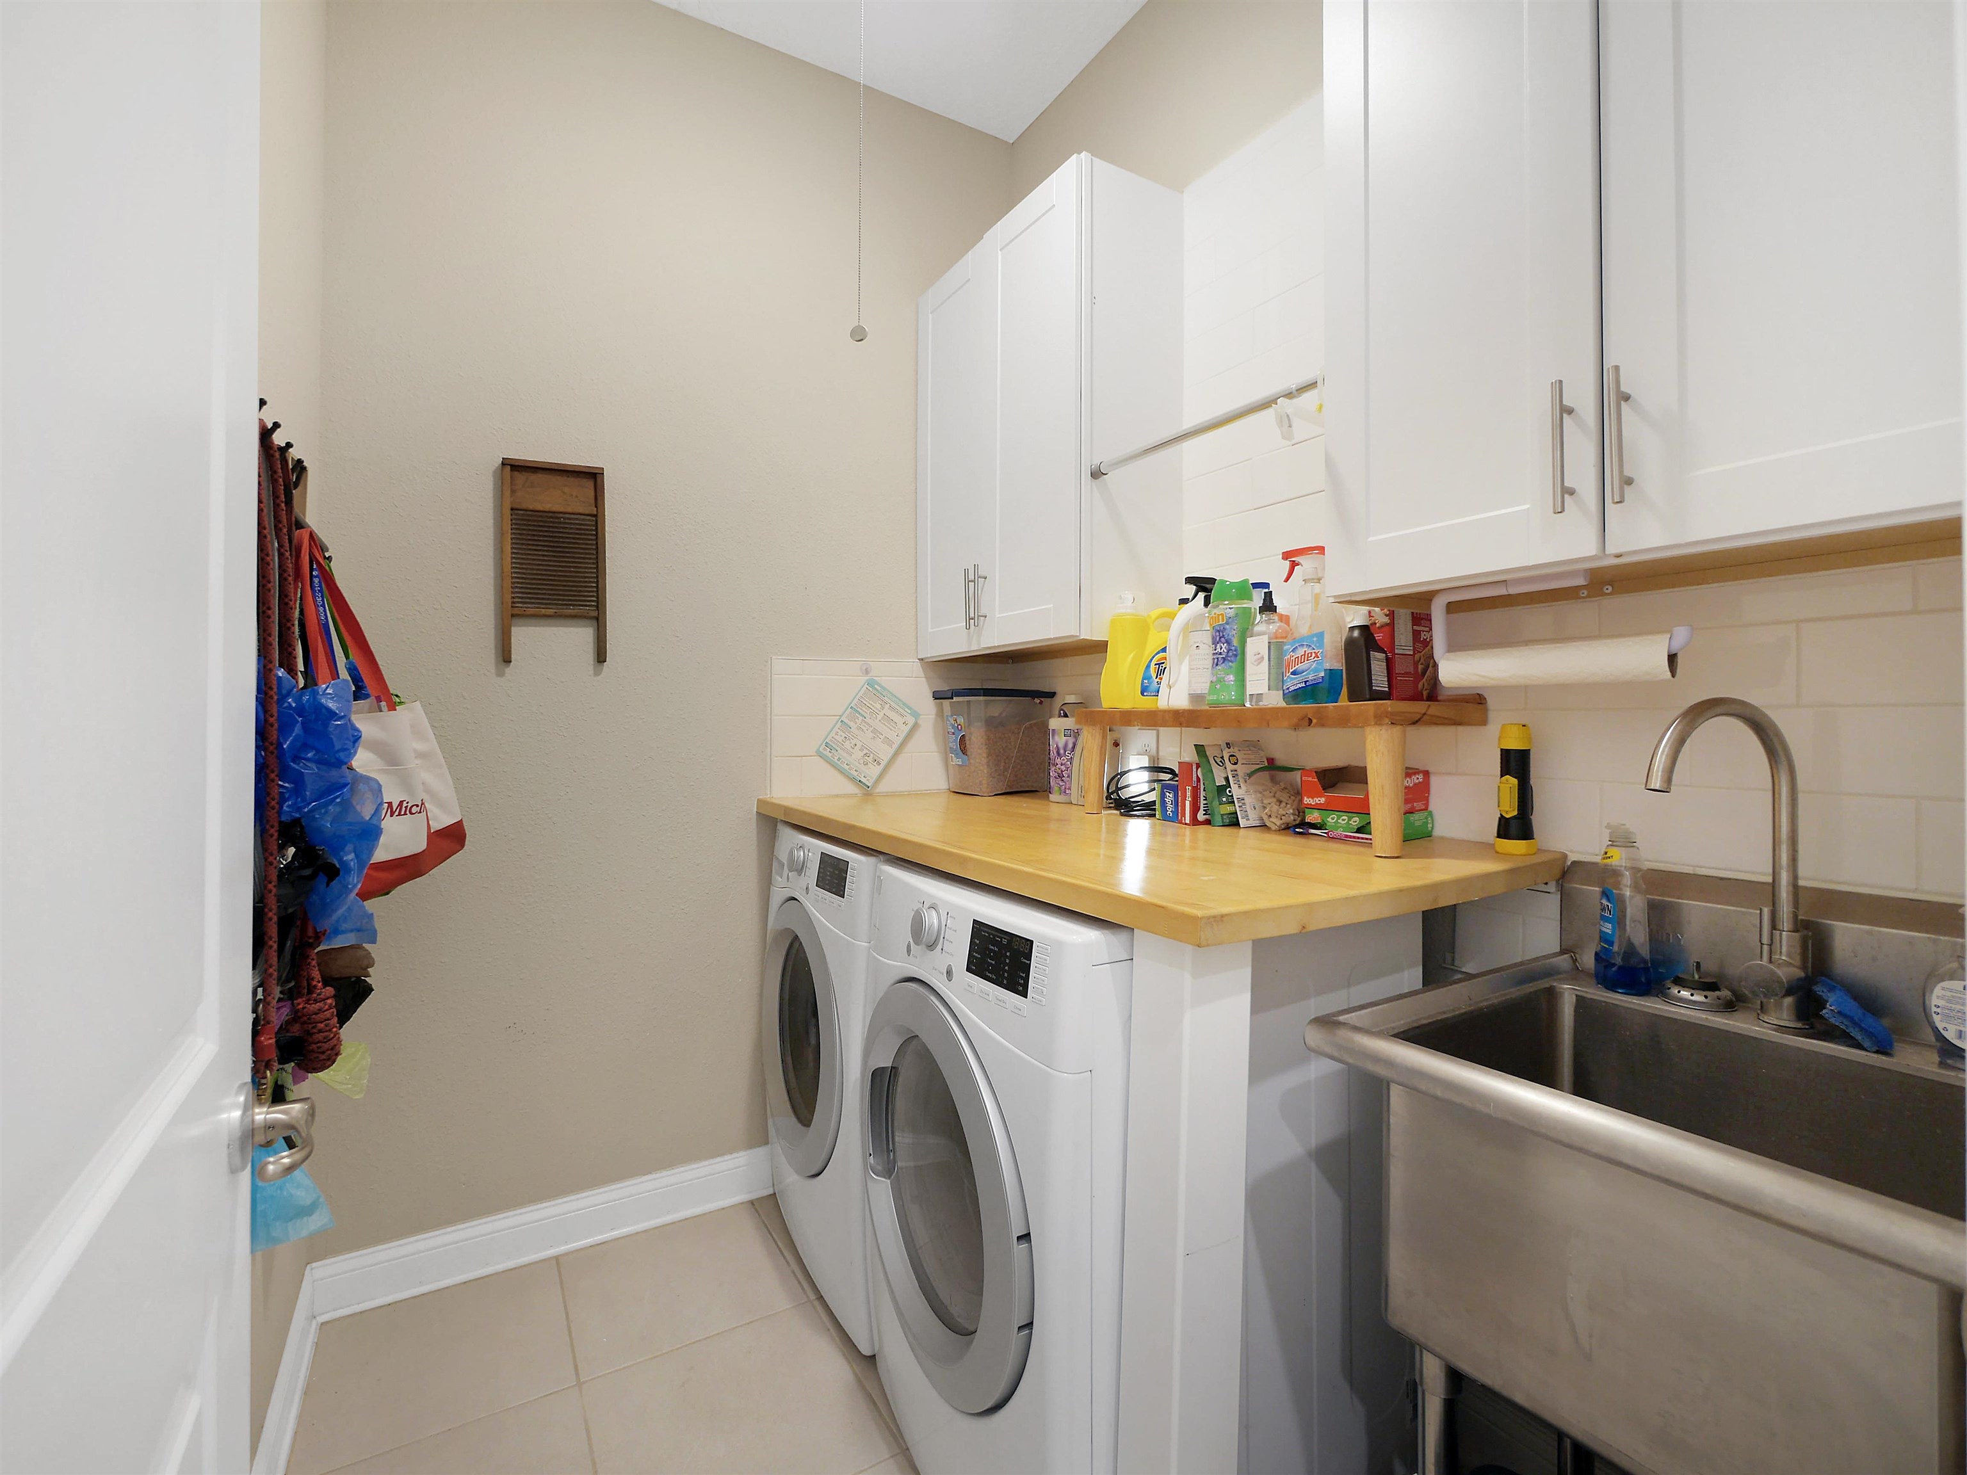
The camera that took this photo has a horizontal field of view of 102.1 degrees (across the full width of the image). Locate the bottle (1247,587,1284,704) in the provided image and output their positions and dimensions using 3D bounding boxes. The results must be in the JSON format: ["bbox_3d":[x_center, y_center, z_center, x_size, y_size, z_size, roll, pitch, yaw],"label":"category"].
[{"bbox_3d":[0.527,-0.168,1.484,0.070,0.221,0.070,0,0,-33],"label":"bottle"}]

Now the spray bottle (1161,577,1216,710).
[{"bbox_3d":[0.434,-0.199,1.663,0.120,0.275,0.070,1,1,37],"label":"spray bottle"}]

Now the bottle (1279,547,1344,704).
[{"bbox_3d":[0.587,-0.199,1.421,0.070,0.282,0.115,0,1,-33],"label":"bottle"}]

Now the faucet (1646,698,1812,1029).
[{"bbox_3d":[0.887,0.147,0.943,0.241,0.391,0.055,0,0,-16],"label":"faucet"}]

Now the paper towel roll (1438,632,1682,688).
[{"bbox_3d":[0.782,-0.100,1.105,0.057,0.057,0.280,0,0,-33],"label":"paper towel roll"}]

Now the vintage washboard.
[{"bbox_3d":[-1.057,-0.431,1.960,0.220,0.484,0.032,0,1,-29],"label":"vintage washboard"}]

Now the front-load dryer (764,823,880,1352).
[{"bbox_3d":[-0.142,0.777,2.118,0.750,1.015,0.680,0,1,-33],"label":"front-load dryer"}]

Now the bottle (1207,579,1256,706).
[{"bbox_3d":[0.483,-0.185,1.562,0.066,0.251,0.103,0,0,-33],"label":"bottle"}]

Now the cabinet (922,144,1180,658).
[{"bbox_3d":[0.153,-0.758,2.153,0.330,1.066,0.760,0,0,-33],"label":"cabinet"}]

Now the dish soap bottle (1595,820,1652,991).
[{"bbox_3d":[0.909,0.245,1.131,0.055,0.240,0.083,0,1,13],"label":"dish soap bottle"}]

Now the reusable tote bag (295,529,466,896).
[{"bbox_3d":[-1.175,-0.048,1.550,0.180,0.700,0.360,0,0,0],"label":"reusable tote bag"}]

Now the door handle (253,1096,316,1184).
[{"bbox_3d":[-0.568,0.320,0.643,0.058,0.058,0.088,0,1,-33],"label":"door handle"}]

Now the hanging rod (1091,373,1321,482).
[{"bbox_3d":[0.415,-0.589,1.526,0.030,0.030,0.609,0,1,-33],"label":"hanging rod"}]

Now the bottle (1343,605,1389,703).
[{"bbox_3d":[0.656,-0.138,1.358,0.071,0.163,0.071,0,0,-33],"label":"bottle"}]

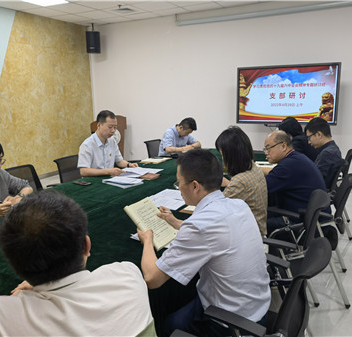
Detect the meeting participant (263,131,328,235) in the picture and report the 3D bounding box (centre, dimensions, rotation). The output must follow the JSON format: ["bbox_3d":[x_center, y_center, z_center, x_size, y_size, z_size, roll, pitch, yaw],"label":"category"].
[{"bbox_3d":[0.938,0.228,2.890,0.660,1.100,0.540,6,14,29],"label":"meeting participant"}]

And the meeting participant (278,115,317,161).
[{"bbox_3d":[1.352,0.034,4.110,0.780,1.250,0.520,5,13,25],"label":"meeting participant"}]

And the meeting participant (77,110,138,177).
[{"bbox_3d":[-0.624,0.079,3.399,0.640,1.270,0.540,6,14,29],"label":"meeting participant"}]

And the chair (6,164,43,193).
[{"bbox_3d":[-1.328,0.471,3.175,0.600,0.900,0.600,9,16,39],"label":"chair"}]

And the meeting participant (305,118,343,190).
[{"bbox_3d":[1.208,0.147,3.454,0.780,1.300,0.520,4,13,25],"label":"meeting participant"}]

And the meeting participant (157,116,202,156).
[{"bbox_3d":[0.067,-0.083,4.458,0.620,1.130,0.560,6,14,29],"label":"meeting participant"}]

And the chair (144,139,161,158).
[{"bbox_3d":[-0.095,0.055,4.981,0.600,0.900,0.600,-12,16,-41],"label":"chair"}]

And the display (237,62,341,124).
[{"bbox_3d":[1.728,-1.153,5.526,1.540,0.900,0.090,6,14,29],"label":"display"}]

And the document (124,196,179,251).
[{"bbox_3d":[-0.133,0.300,1.960,0.280,0.020,0.205,50,38,12],"label":"document"}]

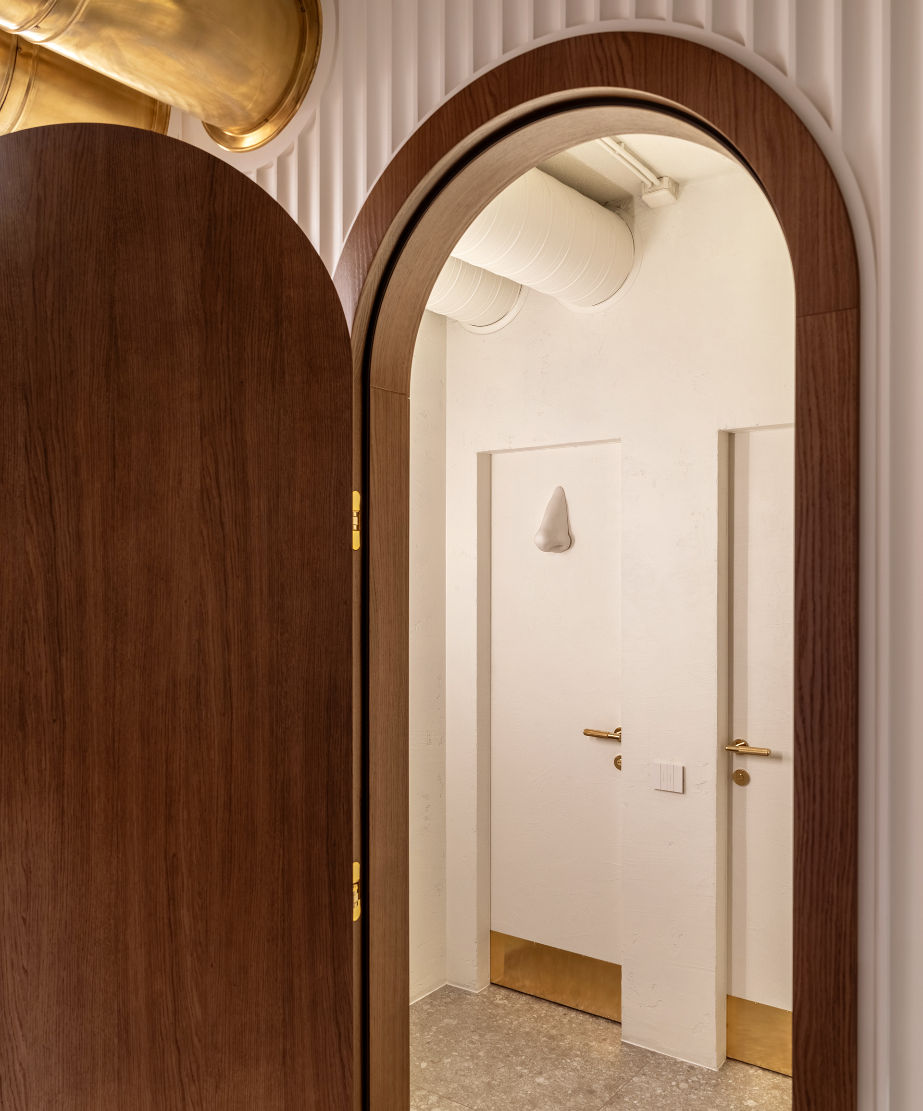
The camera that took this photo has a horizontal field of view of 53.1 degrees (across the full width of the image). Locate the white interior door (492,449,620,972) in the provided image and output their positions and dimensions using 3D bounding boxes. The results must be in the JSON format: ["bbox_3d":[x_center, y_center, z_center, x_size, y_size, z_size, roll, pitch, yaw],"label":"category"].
[{"bbox_3d":[0.362,0.604,3.283,0.590,1.950,0.045,0,-1,35],"label":"white interior door"}]

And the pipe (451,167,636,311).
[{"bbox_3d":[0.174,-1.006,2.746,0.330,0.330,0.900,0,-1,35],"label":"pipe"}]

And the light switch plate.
[{"bbox_3d":[0.657,0.707,2.929,0.094,0.084,0.012,0,-1,35],"label":"light switch plate"}]

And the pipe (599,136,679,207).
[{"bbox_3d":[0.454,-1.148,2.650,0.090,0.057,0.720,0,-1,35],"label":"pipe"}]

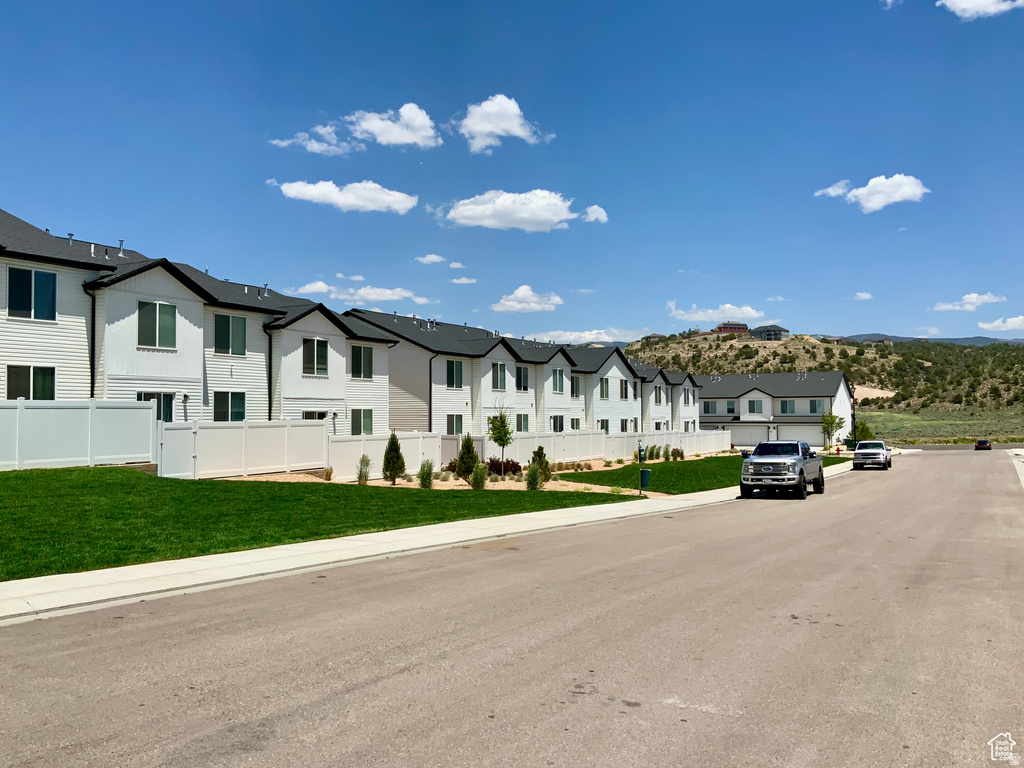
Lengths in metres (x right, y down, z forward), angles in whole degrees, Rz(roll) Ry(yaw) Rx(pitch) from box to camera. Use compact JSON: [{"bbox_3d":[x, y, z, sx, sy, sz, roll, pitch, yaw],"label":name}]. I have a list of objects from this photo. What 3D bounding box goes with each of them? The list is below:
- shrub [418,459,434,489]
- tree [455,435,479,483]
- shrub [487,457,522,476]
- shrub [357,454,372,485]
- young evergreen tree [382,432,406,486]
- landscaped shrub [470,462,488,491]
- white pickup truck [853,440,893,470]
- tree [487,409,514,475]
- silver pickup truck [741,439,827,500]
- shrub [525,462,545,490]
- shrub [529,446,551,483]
[{"bbox_3d":[-3.019,3.187,30.453,0.540,1.040,0.540,0,-2,0],"label":"shrub"},{"bbox_3d":[-1.650,2.813,31.712,0.850,1.980,0.850,0,-2,0],"label":"tree"},{"bbox_3d":[-0.325,3.790,39.459,1.550,0.880,1.200,0,-2,0],"label":"shrub"},{"bbox_3d":[-5.509,3.201,32.041,0.560,1.100,0.560,0,-2,0],"label":"shrub"},{"bbox_3d":[-4.391,2.743,32.042,0.860,2.050,0.860,0,-2,0],"label":"young evergreen tree"},{"bbox_3d":[-1.157,3.253,30.457,0.660,0.980,0.640,0,-2,0],"label":"landscaped shrub"},{"bbox_3d":[24.263,4.731,57.452,1.970,1.830,5.450,-2,-4,28],"label":"white pickup truck"},{"bbox_3d":[-0.484,2.557,38.604,1.200,3.200,1.200,0,-2,0],"label":"tree"},{"bbox_3d":[10.726,3.248,33.352,2.100,2.090,6.300,-2,-4,28],"label":"silver pickup truck"},{"bbox_3d":[0.770,3.328,30.880,0.550,0.970,0.550,0,-2,0],"label":"shrub"},{"bbox_3d":[1.081,3.123,32.180,0.850,1.550,0.850,0,-2,0],"label":"shrub"}]

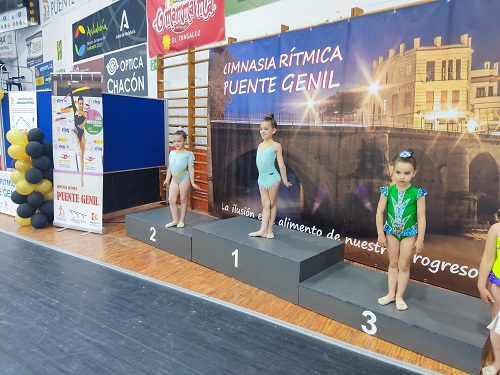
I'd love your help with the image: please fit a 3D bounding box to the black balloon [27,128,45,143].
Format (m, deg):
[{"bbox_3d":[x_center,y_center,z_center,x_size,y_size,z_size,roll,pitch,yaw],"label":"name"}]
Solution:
[{"bbox_3d":[-2.812,-0.678,4.760,0.200,0.210,0.220,-3,10,-30],"label":"black balloon"}]

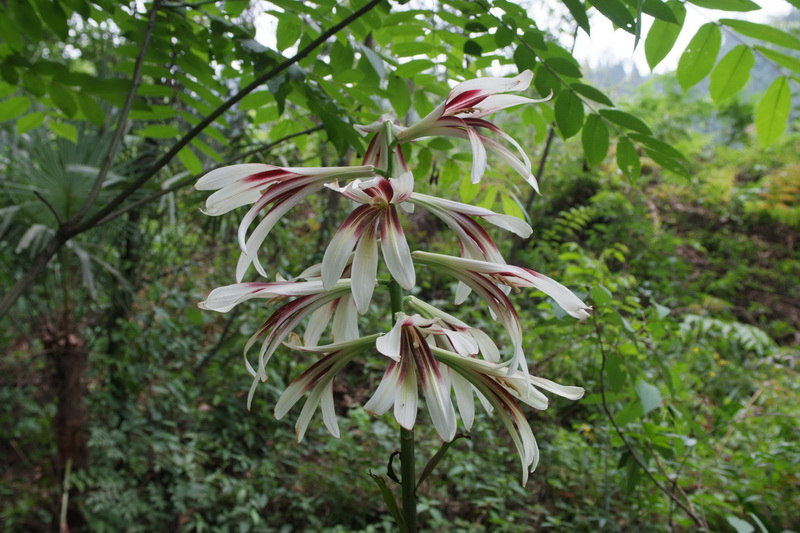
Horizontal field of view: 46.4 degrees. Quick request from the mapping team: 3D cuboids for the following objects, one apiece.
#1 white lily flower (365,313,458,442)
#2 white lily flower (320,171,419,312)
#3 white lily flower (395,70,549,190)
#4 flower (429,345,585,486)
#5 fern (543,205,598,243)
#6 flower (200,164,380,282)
[{"bbox_3d":[0.006,0.088,0.775,0.080,0.103,0.105,0,12,-6],"label":"white lily flower"},{"bbox_3d":[-0.021,-0.024,0.765,0.085,0.110,0.115,0,9,7],"label":"white lily flower"},{"bbox_3d":[0.065,-0.113,0.810,0.133,0.100,0.095,0,3,18],"label":"white lily flower"},{"bbox_3d":[0.095,0.123,0.800,0.135,0.105,0.090,14,6,15],"label":"flower"},{"bbox_3d":[0.638,-0.160,3.500,0.200,0.140,0.160,-1,0,-18],"label":"fern"},{"bbox_3d":[-0.102,-0.039,0.810,0.150,0.092,0.095,-7,4,-12],"label":"flower"}]

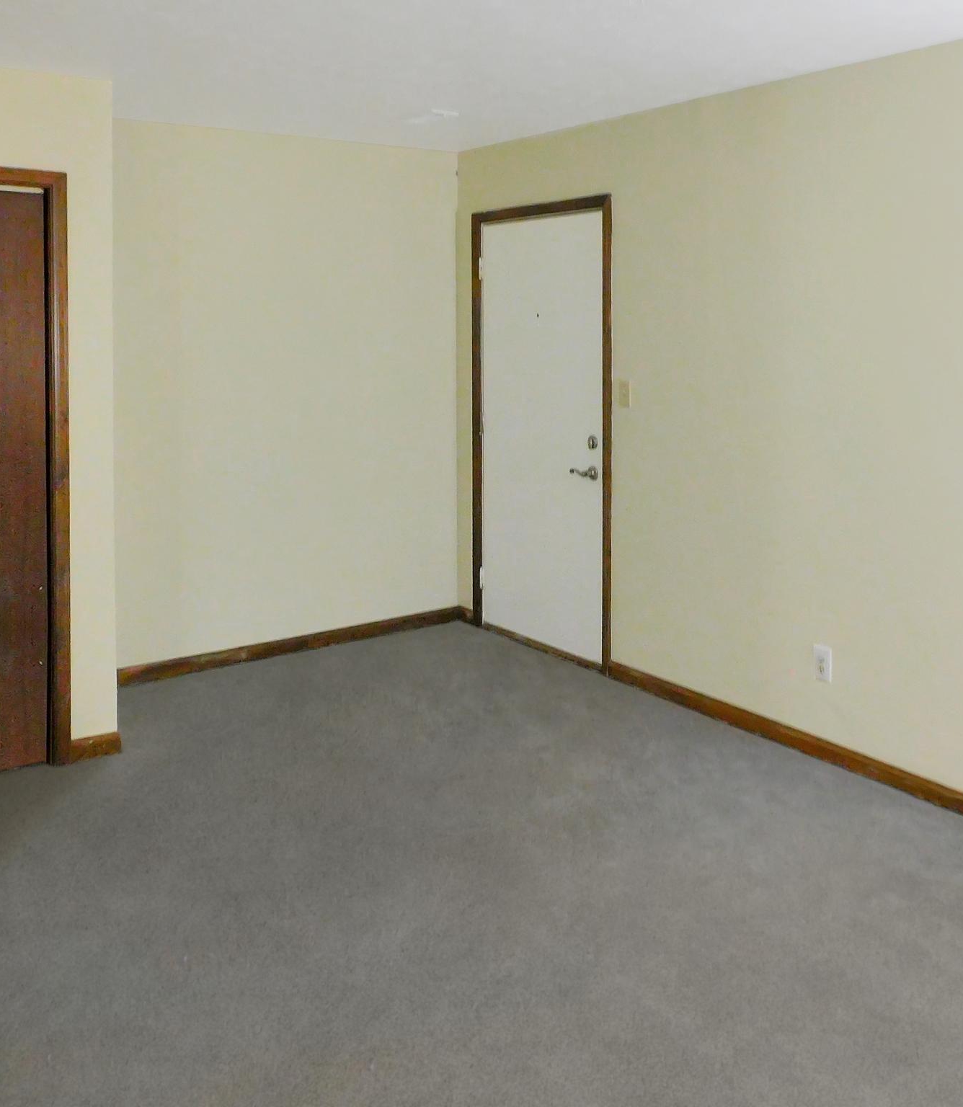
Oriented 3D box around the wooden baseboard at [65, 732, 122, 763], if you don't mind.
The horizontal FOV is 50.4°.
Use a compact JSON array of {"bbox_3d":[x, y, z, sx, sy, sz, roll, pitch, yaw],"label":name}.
[{"bbox_3d":[-1.448,0.723,3.833,0.180,0.090,0.020,-9,15,-37],"label":"wooden baseboard"}]

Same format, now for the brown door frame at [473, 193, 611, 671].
[{"bbox_3d":[0.297,-0.578,5.018,0.120,2.150,1.000,-9,15,-37],"label":"brown door frame"}]

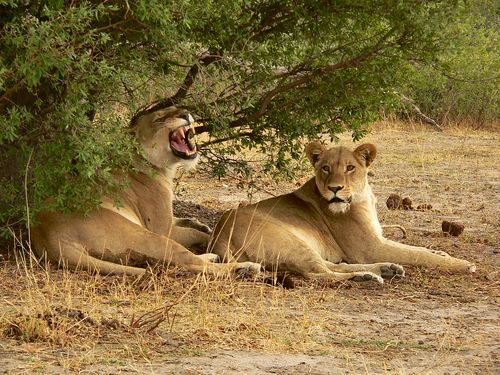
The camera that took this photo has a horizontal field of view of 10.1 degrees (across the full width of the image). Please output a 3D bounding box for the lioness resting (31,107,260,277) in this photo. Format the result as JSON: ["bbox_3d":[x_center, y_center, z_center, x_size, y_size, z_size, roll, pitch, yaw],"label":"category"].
[{"bbox_3d":[-0.576,0.034,15.900,1.300,0.820,0.700,-3,6,-25],"label":"lioness resting"}]

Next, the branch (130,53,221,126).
[{"bbox_3d":[-0.418,-0.550,15.900,0.500,0.410,0.250,0,6,0],"label":"branch"}]

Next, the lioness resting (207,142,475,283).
[{"bbox_3d":[0.484,0.137,15.500,1.380,0.680,0.750,1,6,12],"label":"lioness resting"}]

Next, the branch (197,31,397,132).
[{"bbox_3d":[0.266,-0.607,16.200,1.150,0.600,0.450,0,6,0],"label":"branch"}]

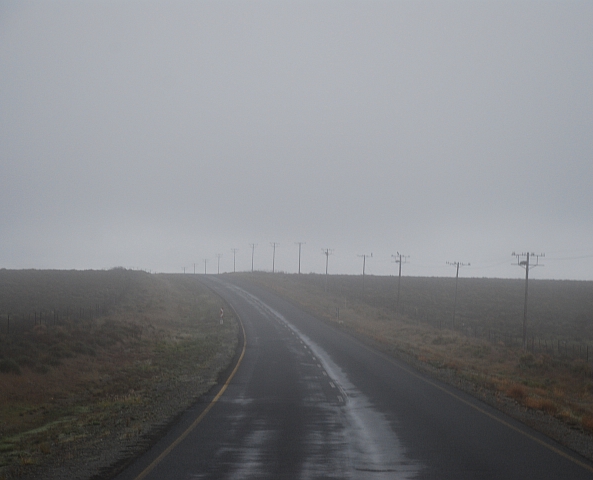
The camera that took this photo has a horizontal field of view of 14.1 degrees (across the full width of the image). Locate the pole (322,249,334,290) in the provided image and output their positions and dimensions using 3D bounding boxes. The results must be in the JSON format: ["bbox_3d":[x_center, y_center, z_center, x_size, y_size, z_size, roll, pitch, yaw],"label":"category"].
[{"bbox_3d":[5.700,5.608,440.000,2.300,7.910,0.300,2,-1,-3],"label":"pole"}]

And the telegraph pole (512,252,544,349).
[{"bbox_3d":[16.376,4.334,170.000,2.360,6.890,0.300,2,-1,-1],"label":"telegraph pole"}]

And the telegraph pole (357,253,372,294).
[{"bbox_3d":[10.628,5.509,374.000,2.380,6.800,0.280,2,-1,-3],"label":"telegraph pole"}]

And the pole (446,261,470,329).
[{"bbox_3d":[15.928,5.572,236.000,2.400,6.900,0.280,3,-1,-1],"label":"pole"}]

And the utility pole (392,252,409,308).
[{"bbox_3d":[13.062,5.395,302.000,2.320,7.260,0.300,2,-1,-2],"label":"utility pole"}]

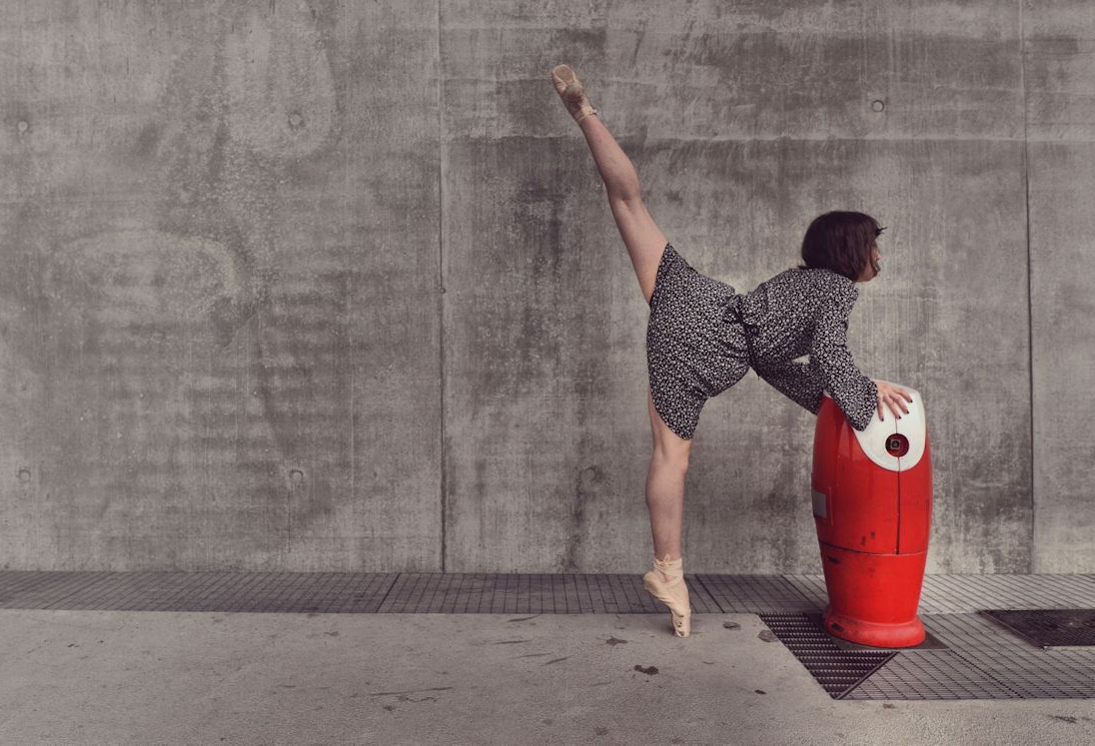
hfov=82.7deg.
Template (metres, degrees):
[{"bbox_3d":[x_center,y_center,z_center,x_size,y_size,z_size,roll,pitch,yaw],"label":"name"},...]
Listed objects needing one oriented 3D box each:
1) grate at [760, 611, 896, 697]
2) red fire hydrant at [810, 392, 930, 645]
[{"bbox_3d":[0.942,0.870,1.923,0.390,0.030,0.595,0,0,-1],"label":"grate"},{"bbox_3d":[1.074,0.453,2.057,0.362,0.805,0.330,0,0,-1],"label":"red fire hydrant"}]

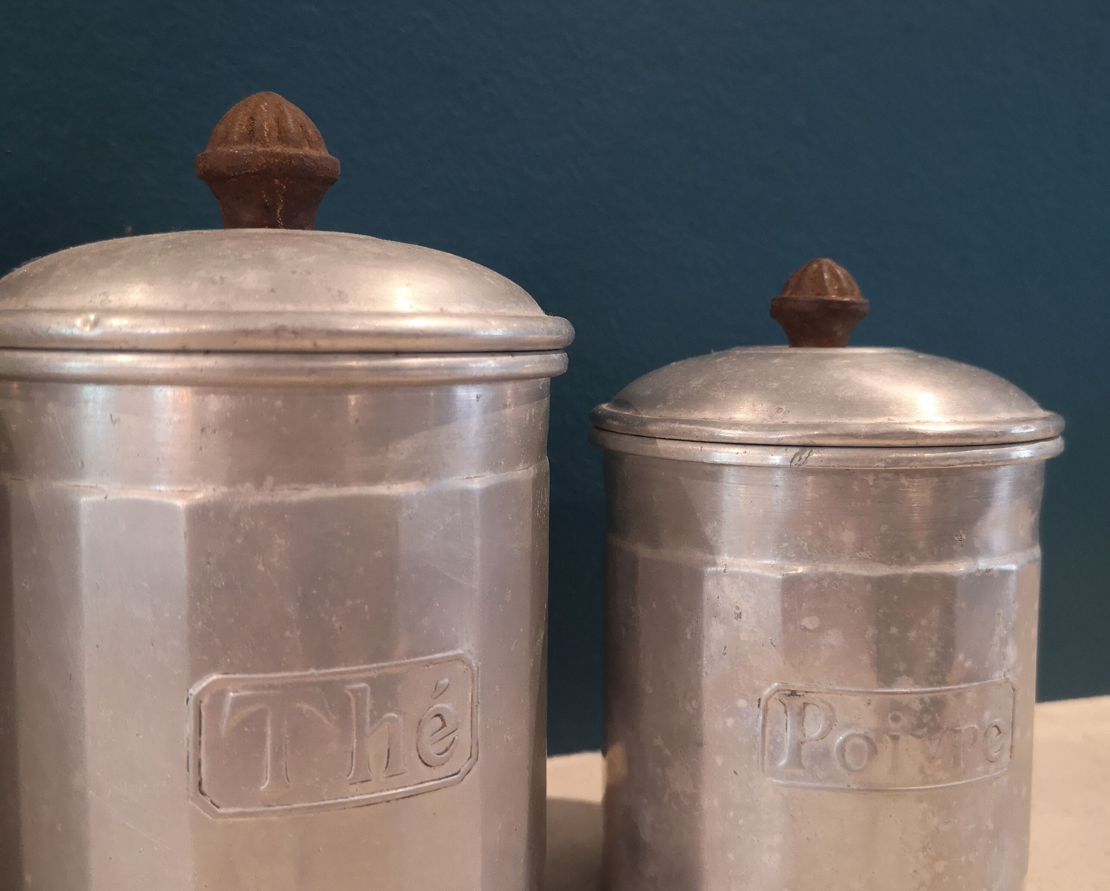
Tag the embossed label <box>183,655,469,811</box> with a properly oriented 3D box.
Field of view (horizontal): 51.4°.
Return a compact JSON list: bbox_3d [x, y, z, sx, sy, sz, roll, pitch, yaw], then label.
[{"bbox_3d":[-0.030,0.041,0.165,0.043,0.021,0.006,-2,6,-24],"label":"embossed label"}]

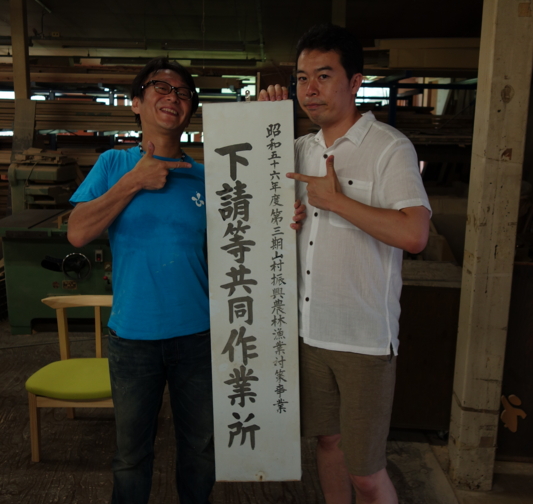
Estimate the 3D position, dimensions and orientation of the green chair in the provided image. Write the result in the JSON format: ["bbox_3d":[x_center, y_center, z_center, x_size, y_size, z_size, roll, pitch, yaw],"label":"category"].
[{"bbox_3d":[-0.854,0.591,3.235,0.550,0.660,0.530,1,11,-2],"label":"green chair"}]

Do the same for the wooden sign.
[{"bbox_3d":[-0.037,0.130,1.972,0.260,1.127,0.025,-1,5,2],"label":"wooden sign"}]

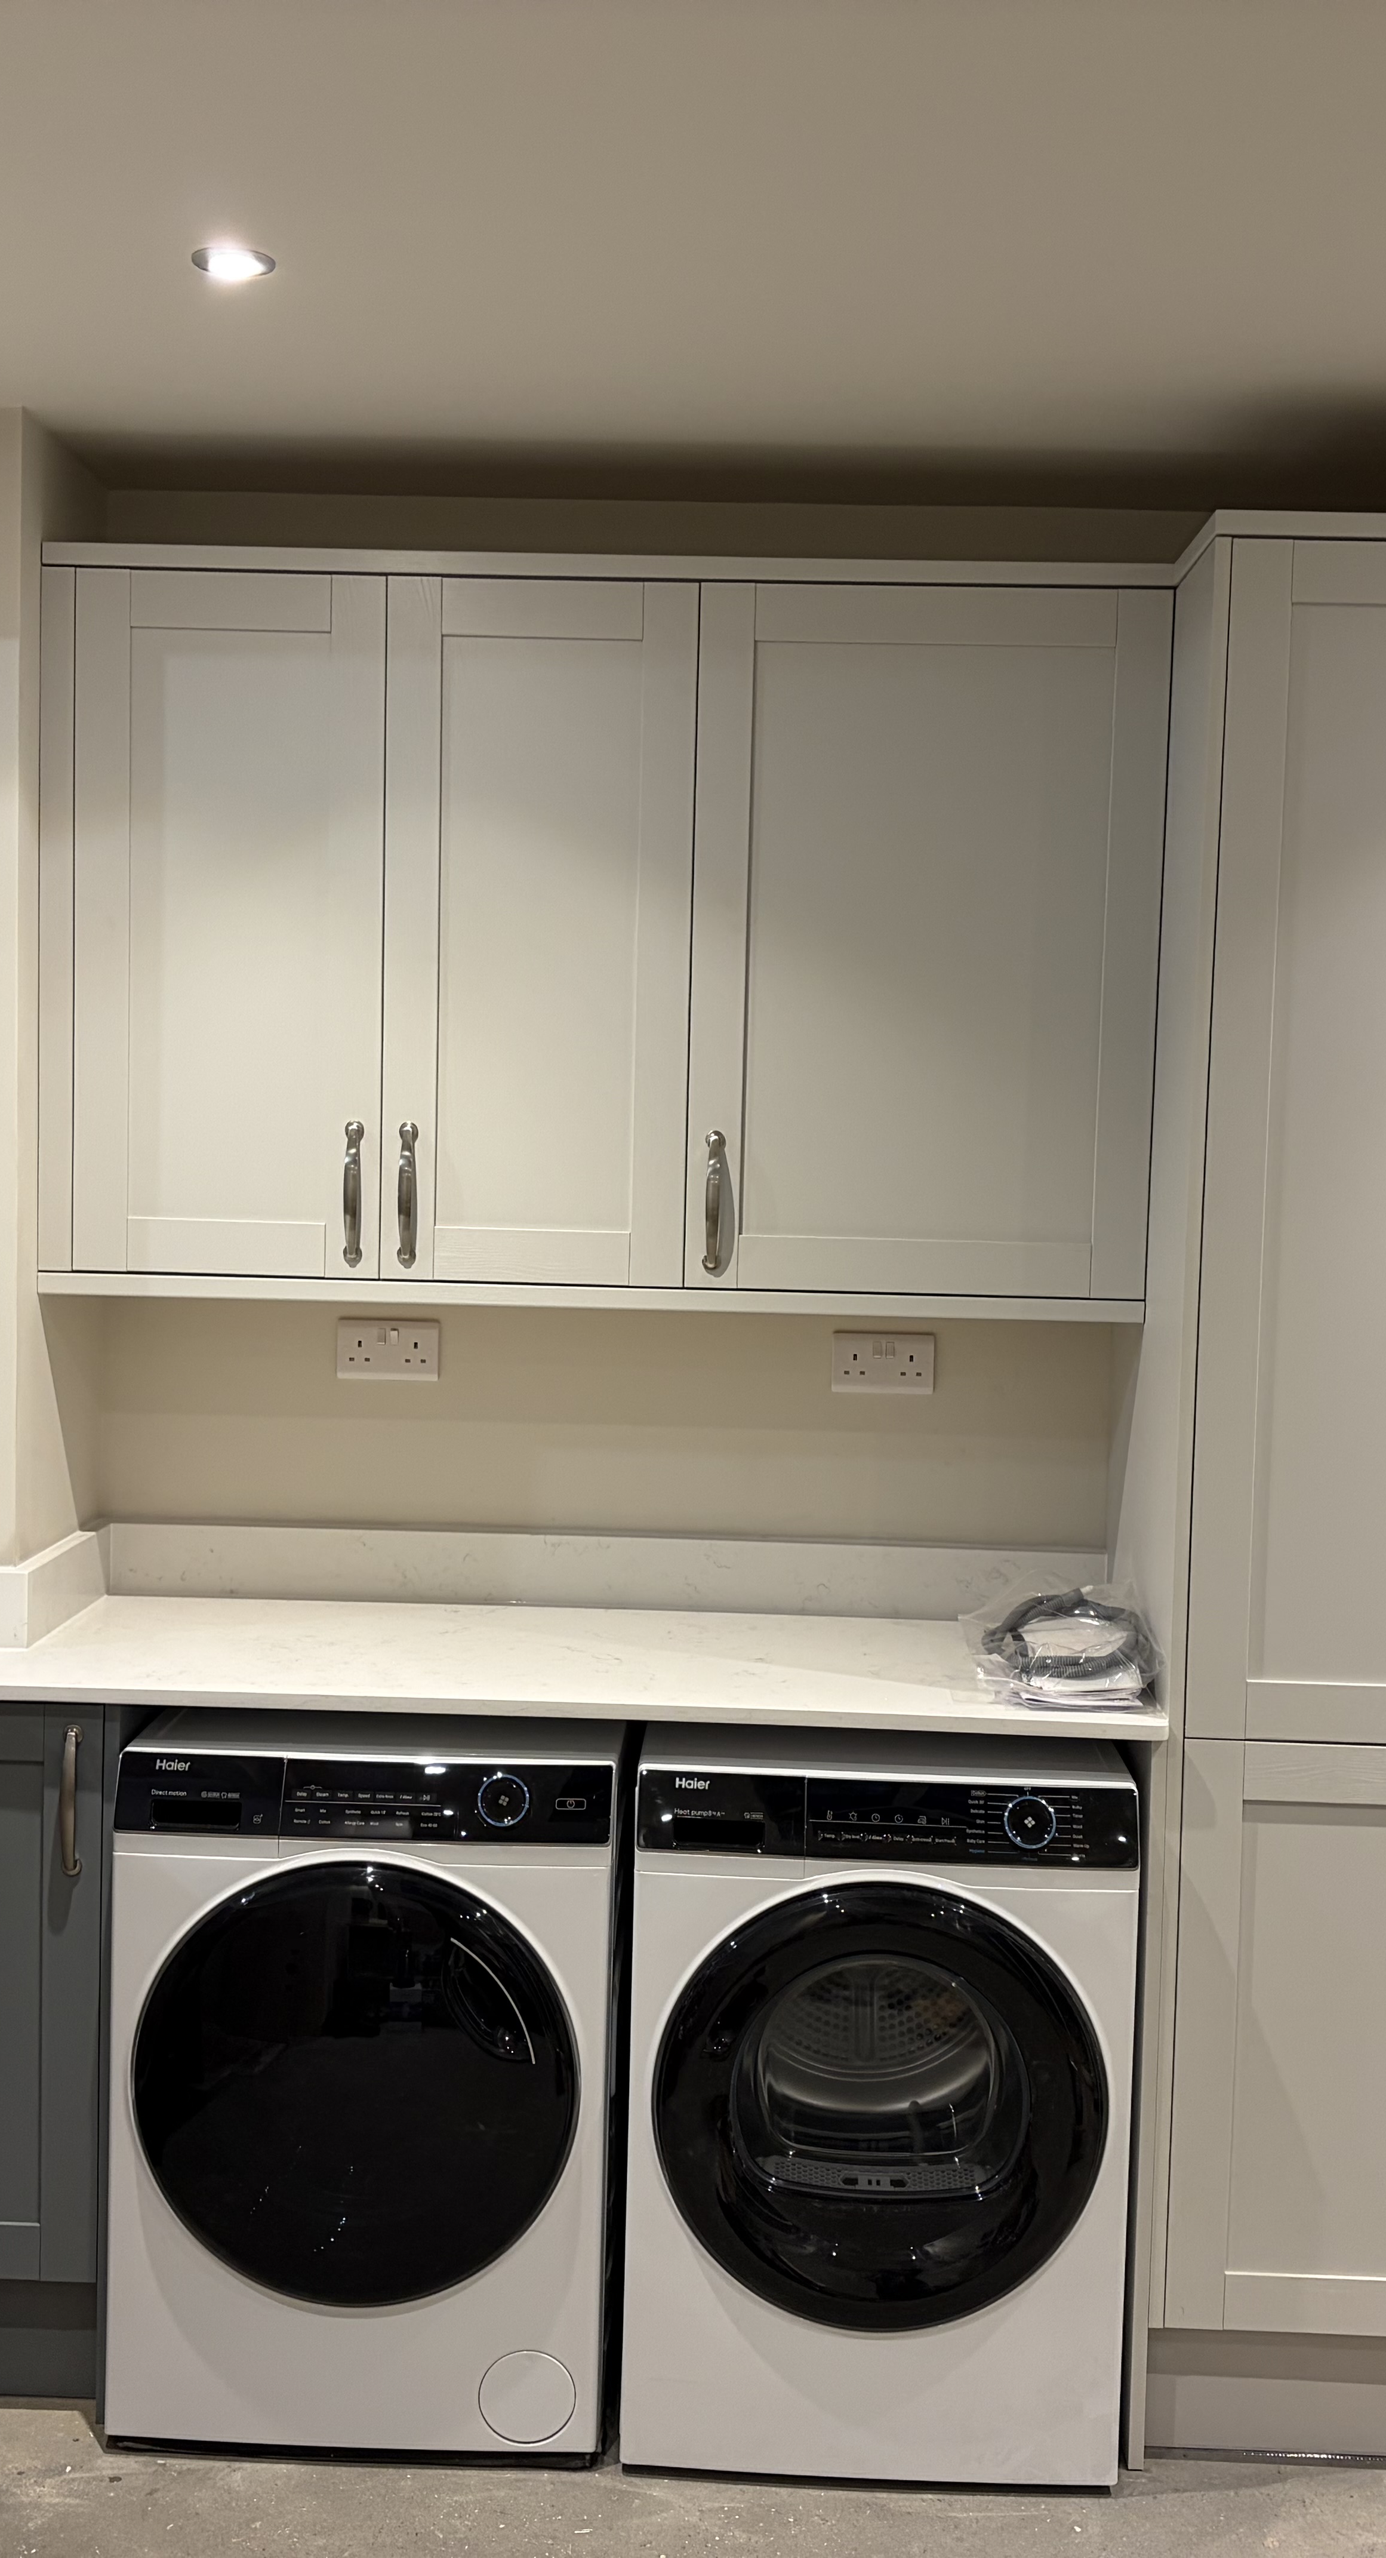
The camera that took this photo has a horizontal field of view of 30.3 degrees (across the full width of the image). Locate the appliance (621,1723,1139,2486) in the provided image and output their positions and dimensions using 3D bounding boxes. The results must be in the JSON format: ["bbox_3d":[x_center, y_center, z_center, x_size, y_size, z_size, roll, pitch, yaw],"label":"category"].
[{"bbox_3d":[0.232,0.996,3.325,0.598,0.853,0.605,2,4,3],"label":"appliance"}]

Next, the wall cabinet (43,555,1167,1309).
[{"bbox_3d":[-0.117,-0.453,3.445,1.441,0.963,0.313,1,4,2],"label":"wall cabinet"}]

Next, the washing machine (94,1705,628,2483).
[{"bbox_3d":[-0.393,0.978,3.355,0.600,0.852,0.585,1,4,1],"label":"washing machine"}]

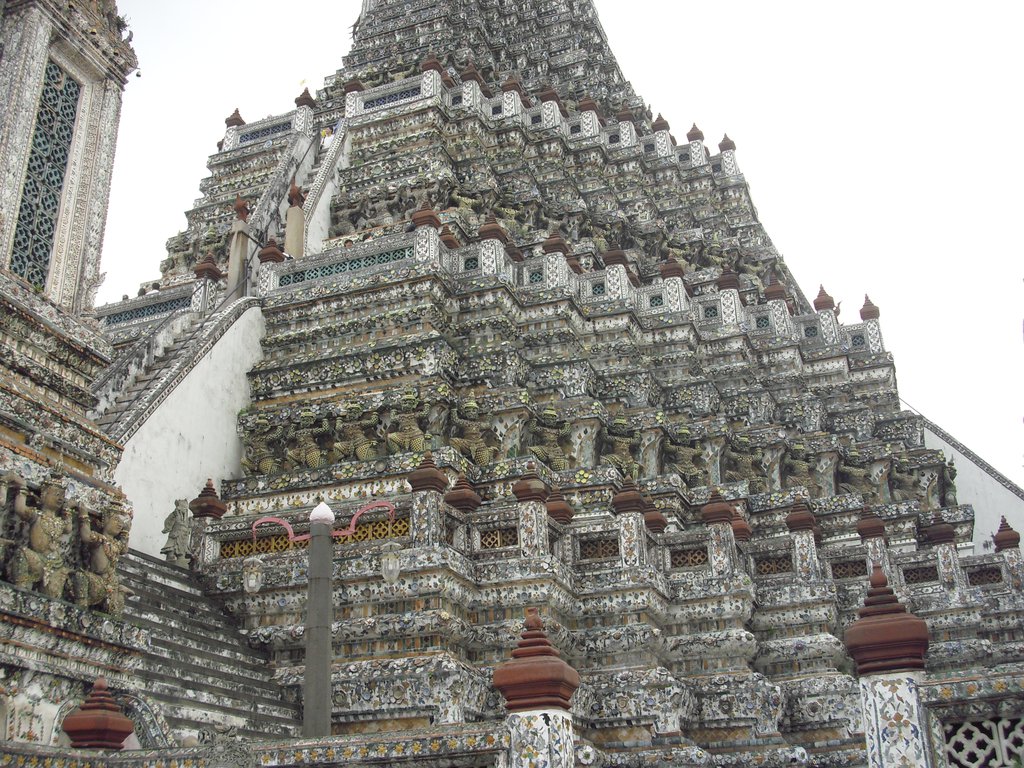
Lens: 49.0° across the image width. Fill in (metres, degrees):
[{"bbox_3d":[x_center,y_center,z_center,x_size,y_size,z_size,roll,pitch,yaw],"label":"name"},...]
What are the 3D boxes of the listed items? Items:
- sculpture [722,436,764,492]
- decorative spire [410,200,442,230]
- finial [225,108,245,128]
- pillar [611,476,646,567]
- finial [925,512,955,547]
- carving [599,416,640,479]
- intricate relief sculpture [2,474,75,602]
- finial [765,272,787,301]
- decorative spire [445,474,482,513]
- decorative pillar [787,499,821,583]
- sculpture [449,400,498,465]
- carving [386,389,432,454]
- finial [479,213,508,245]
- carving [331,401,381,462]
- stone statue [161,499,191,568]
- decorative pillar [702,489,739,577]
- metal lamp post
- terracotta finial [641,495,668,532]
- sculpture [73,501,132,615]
[{"bbox_3d":[4.638,1.633,22.521,0.740,1.060,0.440,9,-26,-24],"label":"sculpture"},{"bbox_3d":[-1.863,-3.662,24.253,0.504,0.693,0.504,-10,-24,18],"label":"decorative spire"},{"bbox_3d":[-7.370,-7.116,29.986,0.430,0.600,0.430,-10,-25,17],"label":"finial"},{"bbox_3d":[2.100,2.394,19.595,0.504,1.682,0.504,-10,-24,18],"label":"pillar"},{"bbox_3d":[8.391,2.862,22.138,0.510,0.692,0.510,-10,-25,19],"label":"finial"},{"bbox_3d":[2.206,1.344,23.045,0.756,1.417,0.473,-10,-24,18],"label":"carving"},{"bbox_3d":[-4.857,1.550,11.579,0.300,1.356,0.600,-10,-25,19],"label":"intricate relief sculpture"},{"bbox_3d":[6.057,-2.231,25.995,0.480,0.624,0.480,-10,-25,19],"label":"finial"},{"bbox_3d":[-0.870,1.864,19.374,0.504,0.693,0.504,-10,-24,18],"label":"decorative spire"},{"bbox_3d":[5.445,2.879,20.994,0.504,1.682,0.504,-10,-24,18],"label":"decorative pillar"},{"bbox_3d":[-0.704,0.869,20.566,0.804,1.224,0.432,-10,-25,19],"label":"sculpture"},{"bbox_3d":[-1.924,0.754,21.097,0.787,1.449,0.473,-10,-24,18],"label":"carving"},{"bbox_3d":[-0.408,-3.250,23.263,0.468,0.600,0.468,-10,-25,19],"label":"finial"},{"bbox_3d":[-2.824,0.839,20.283,0.804,1.164,0.432,-10,-25,19],"label":"carving"},{"bbox_3d":[-5.265,2.346,17.640,0.288,1.188,0.396,-20,-30,37],"label":"stone statue"},{"bbox_3d":[3.758,2.689,20.348,0.500,1.683,0.500,-10,-25,19],"label":"decorative pillar"},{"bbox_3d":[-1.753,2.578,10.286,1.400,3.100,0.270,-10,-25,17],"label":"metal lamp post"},{"bbox_3d":[2.425,2.264,19.510,0.444,0.612,0.444,-10,-25,19],"label":"terracotta finial"},{"bbox_3d":[-5.348,2.230,14.512,0.441,1.449,0.662,-10,-24,18],"label":"sculpture"}]

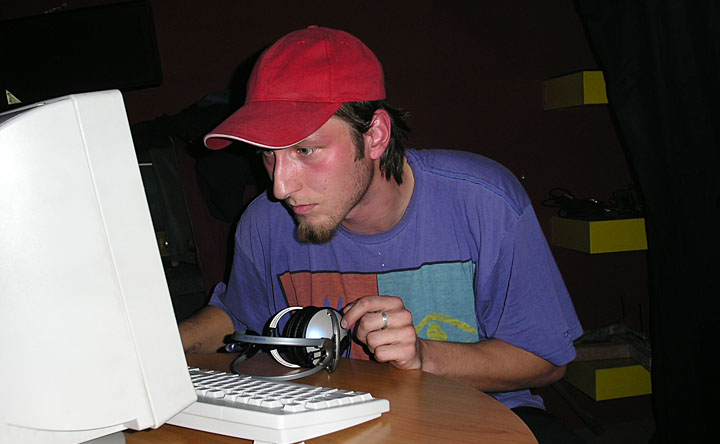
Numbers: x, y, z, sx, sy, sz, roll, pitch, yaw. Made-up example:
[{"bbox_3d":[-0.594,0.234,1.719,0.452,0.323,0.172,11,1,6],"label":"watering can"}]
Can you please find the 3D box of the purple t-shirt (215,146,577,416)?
[{"bbox_3d":[0.058,0.100,1.320,0.560,0.480,0.370,-3,19,12],"label":"purple t-shirt"}]

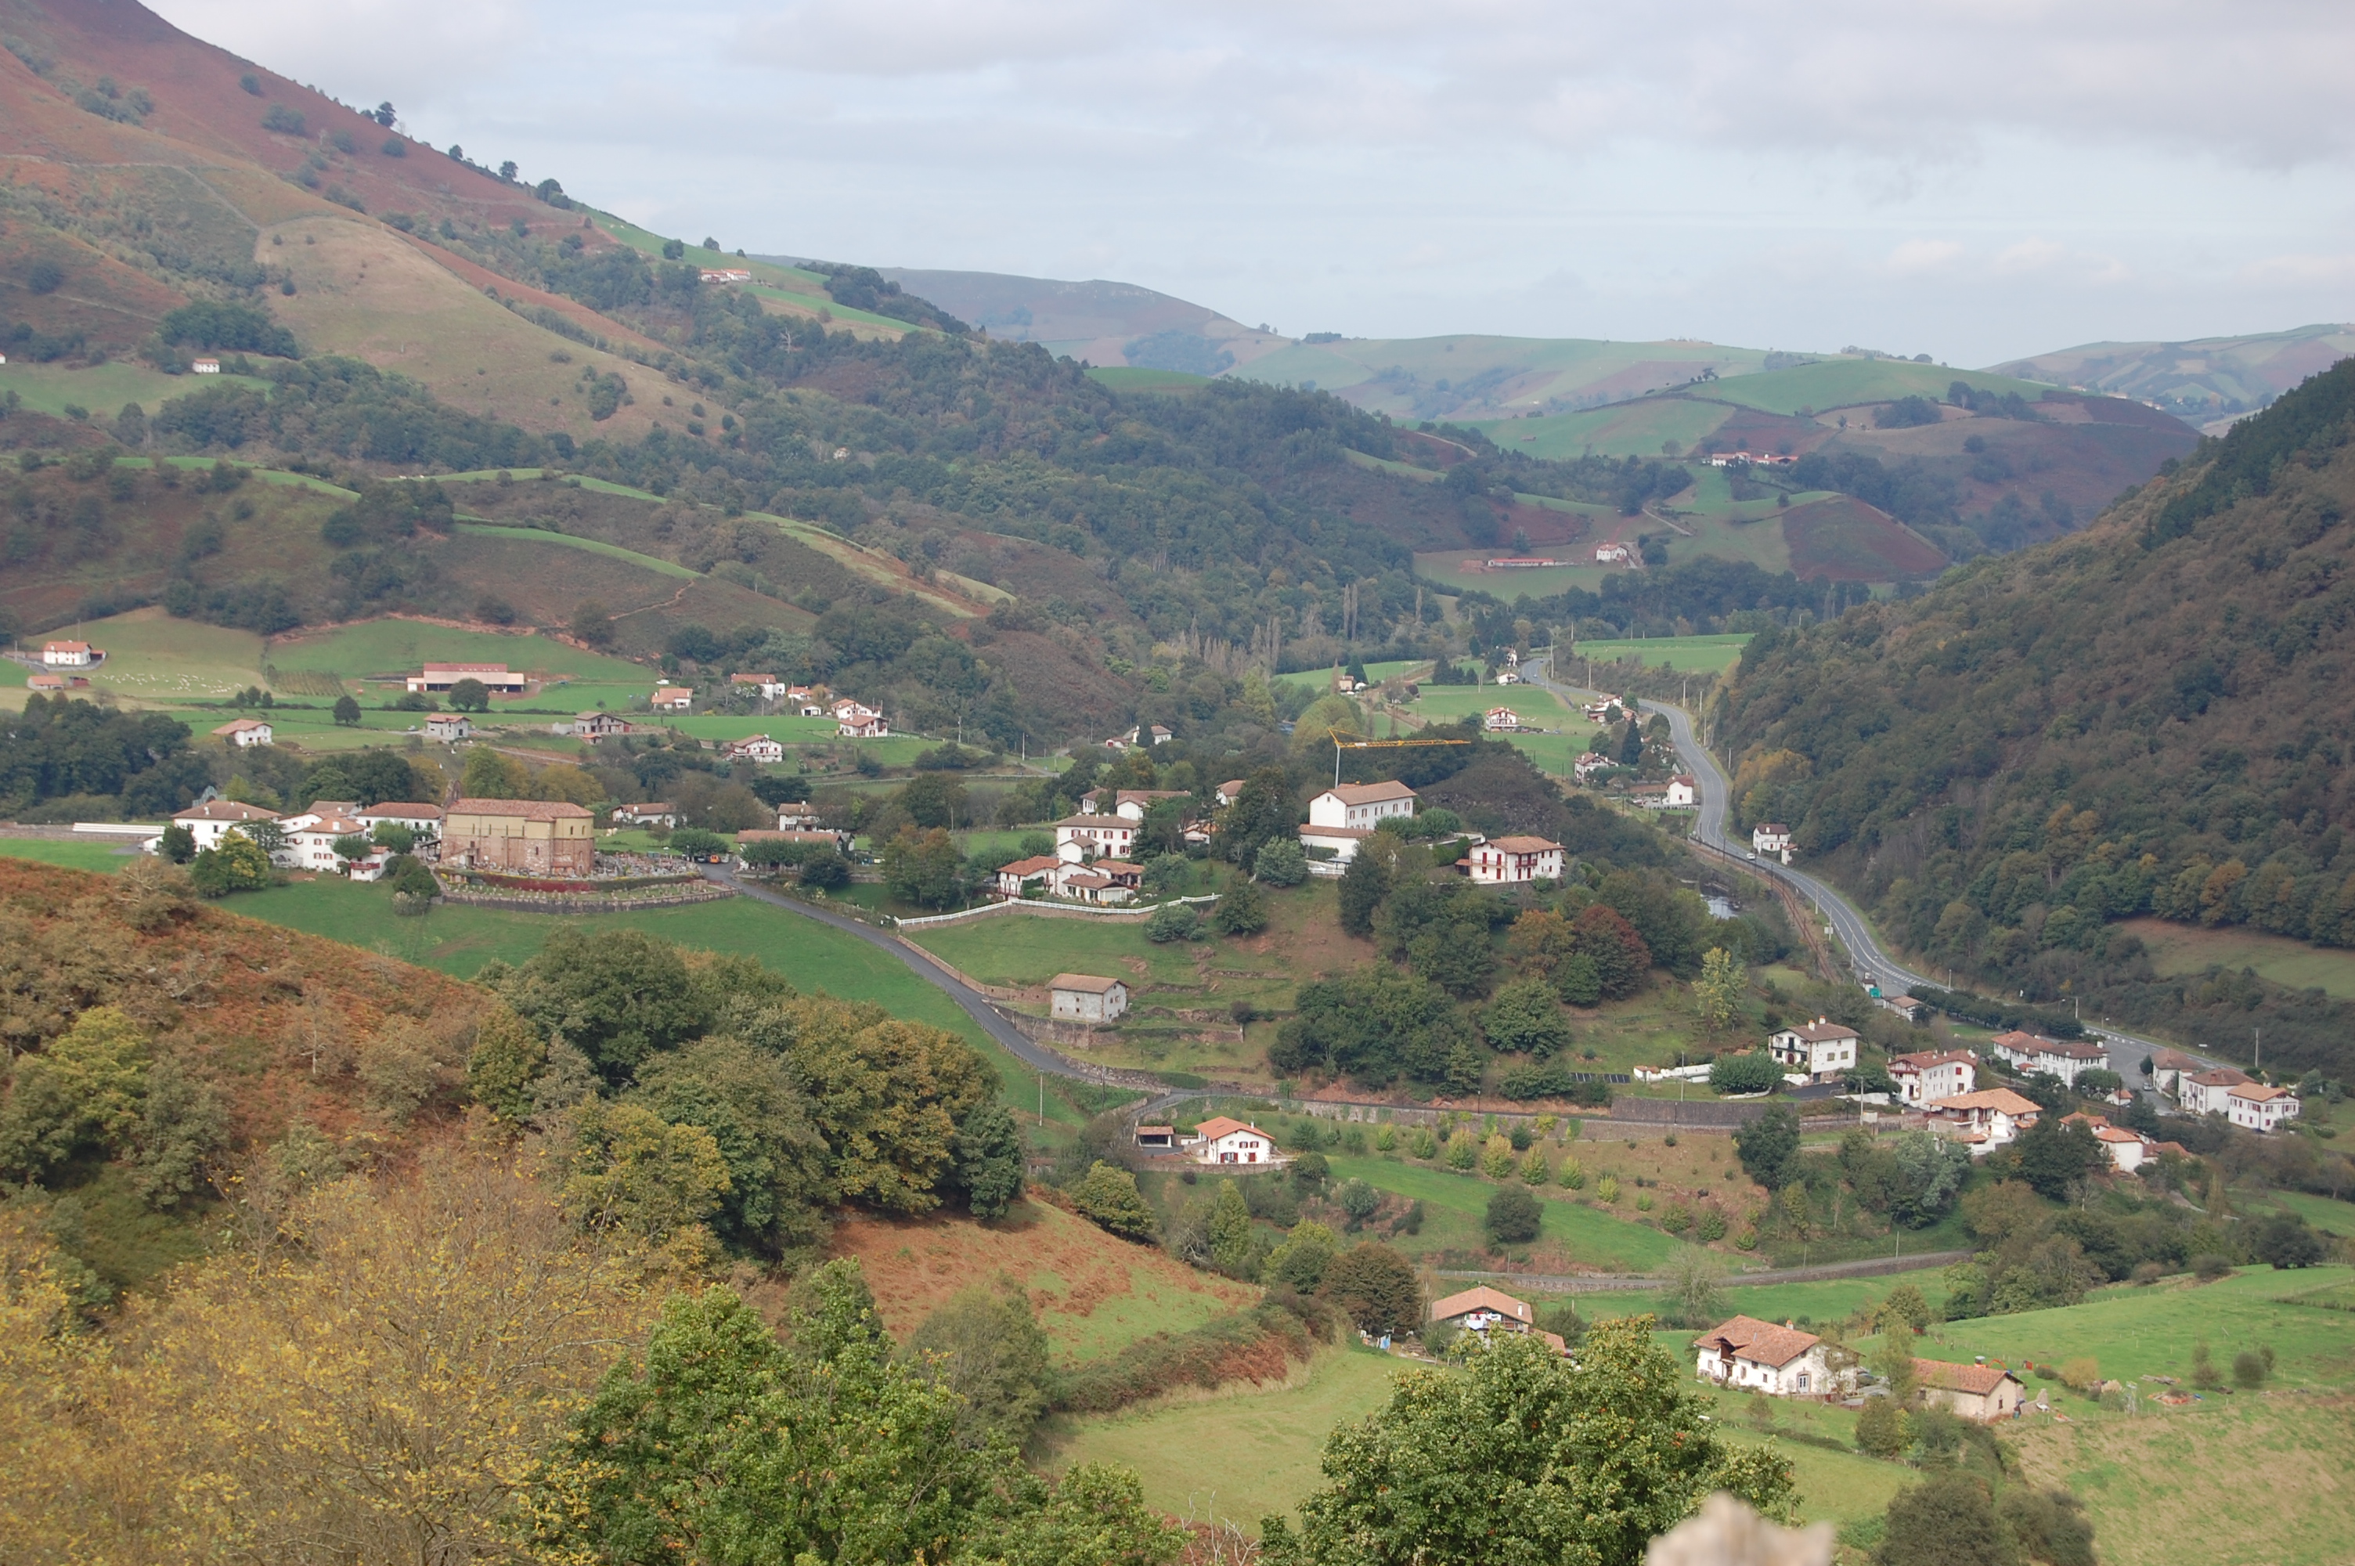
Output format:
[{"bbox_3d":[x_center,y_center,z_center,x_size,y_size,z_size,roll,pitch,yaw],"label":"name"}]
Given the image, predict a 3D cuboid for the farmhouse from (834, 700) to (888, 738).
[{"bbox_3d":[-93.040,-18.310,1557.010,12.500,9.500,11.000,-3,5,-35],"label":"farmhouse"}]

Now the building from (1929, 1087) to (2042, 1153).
[{"bbox_3d":[152.660,62.850,1010.460,10.230,8.670,19.770,-4,6,-41],"label":"building"}]

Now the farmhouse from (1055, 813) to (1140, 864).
[{"bbox_3d":[-14.900,10.680,1072.190,16.530,8.270,11.000,1,4,16],"label":"farmhouse"}]

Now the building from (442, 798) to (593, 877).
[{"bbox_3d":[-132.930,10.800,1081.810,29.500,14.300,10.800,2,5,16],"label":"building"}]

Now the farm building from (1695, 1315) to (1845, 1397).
[{"bbox_3d":[83.320,78.970,741.250,13.750,7.680,19.050,-3,6,-29],"label":"farm building"}]

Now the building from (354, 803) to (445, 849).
[{"bbox_3d":[-158.580,8.610,1093.530,16.500,8.700,8.700,1,5,15],"label":"building"}]

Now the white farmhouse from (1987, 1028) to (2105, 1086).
[{"bbox_3d":[192.720,61.320,1180.430,10.240,9.040,30.130,-2,5,-25],"label":"white farmhouse"}]

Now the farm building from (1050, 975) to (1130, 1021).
[{"bbox_3d":[-16.560,40.060,999.260,13.710,7.760,7.920,4,6,37],"label":"farm building"}]

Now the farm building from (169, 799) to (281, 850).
[{"bbox_3d":[-191.310,8.930,1078.120,18.300,10.300,12.000,2,5,16],"label":"farm building"}]

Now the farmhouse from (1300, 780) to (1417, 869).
[{"bbox_3d":[37.380,7.100,1077.420,11.150,12.860,28.380,3,6,30],"label":"farmhouse"}]

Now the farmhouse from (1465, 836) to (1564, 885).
[{"bbox_3d":[66.970,15.090,1054.090,16.580,7.930,10.450,-4,6,-41],"label":"farmhouse"}]

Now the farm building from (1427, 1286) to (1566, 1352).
[{"bbox_3d":[42.460,70.640,700.660,16.820,7.210,13.940,0,4,7],"label":"farm building"}]

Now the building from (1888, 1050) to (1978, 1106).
[{"bbox_3d":[144.840,56.520,1028.310,9.000,9.200,15.000,4,6,40],"label":"building"}]

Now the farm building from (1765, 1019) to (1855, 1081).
[{"bbox_3d":[125.190,52.980,1053.380,14.060,9.730,10.810,-4,6,-43],"label":"farm building"}]

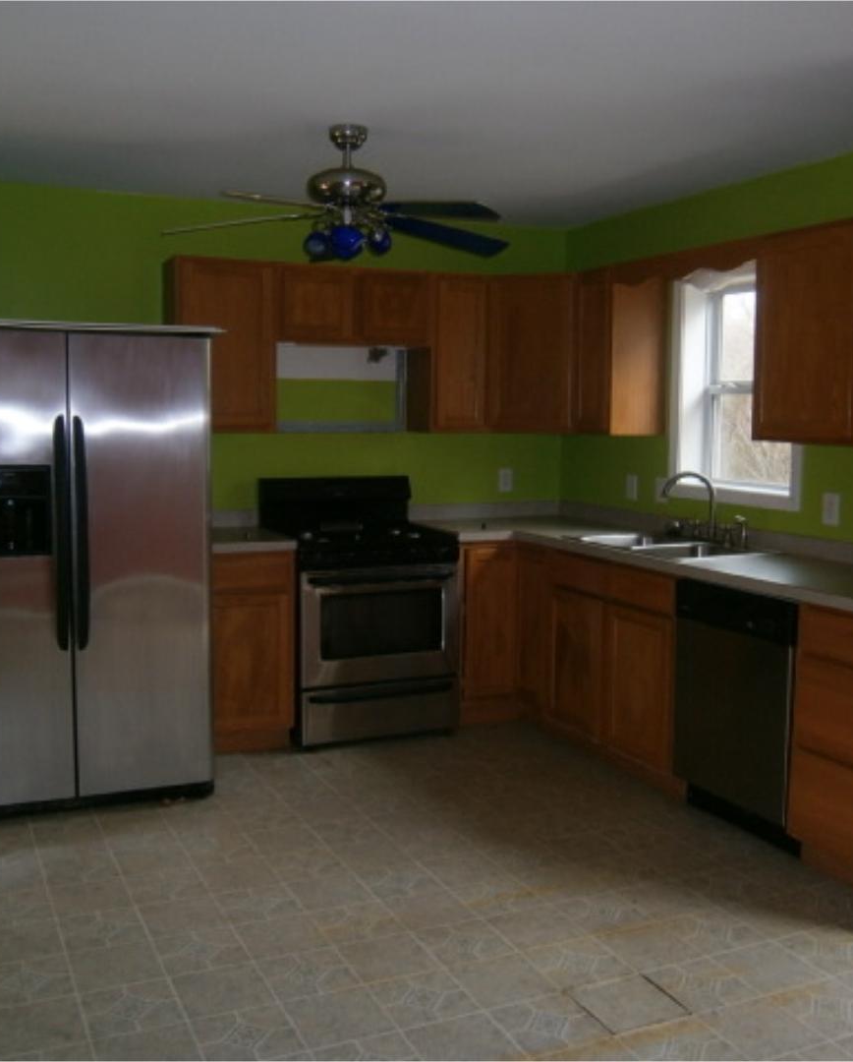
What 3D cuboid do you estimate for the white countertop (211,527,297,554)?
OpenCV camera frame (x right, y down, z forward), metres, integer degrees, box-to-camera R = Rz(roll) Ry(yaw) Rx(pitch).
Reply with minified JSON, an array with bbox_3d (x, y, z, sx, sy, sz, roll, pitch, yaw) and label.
[{"bbox_3d":[-0.900,0.050,4.765,0.443,0.039,0.635,-3,7,-25],"label":"white countertop"}]

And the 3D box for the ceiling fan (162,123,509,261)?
[{"bbox_3d":[-0.272,-1.138,3.599,1.250,0.447,1.230,-3,7,-25],"label":"ceiling fan"}]

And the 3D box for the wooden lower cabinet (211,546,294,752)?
[{"bbox_3d":[-0.897,0.497,4.753,0.444,0.892,0.627,-2,6,-25],"label":"wooden lower cabinet"}]

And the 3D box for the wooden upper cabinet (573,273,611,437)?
[{"bbox_3d":[0.911,-0.835,5.016,0.320,0.756,0.305,-3,7,-25],"label":"wooden upper cabinet"}]

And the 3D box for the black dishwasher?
[{"bbox_3d":[1.320,0.602,3.795,0.616,0.820,0.590,-2,6,-25],"label":"black dishwasher"}]

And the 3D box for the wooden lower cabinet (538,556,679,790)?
[{"bbox_3d":[1.016,0.546,4.565,0.620,0.876,0.932,-3,7,-25],"label":"wooden lower cabinet"}]

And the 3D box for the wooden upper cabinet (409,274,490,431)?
[{"bbox_3d":[0.103,-0.873,5.303,0.327,0.756,0.320,-3,7,-25],"label":"wooden upper cabinet"}]

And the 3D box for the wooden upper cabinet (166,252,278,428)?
[{"bbox_3d":[-0.931,-0.822,4.781,0.439,0.751,0.310,-2,6,-25],"label":"wooden upper cabinet"}]

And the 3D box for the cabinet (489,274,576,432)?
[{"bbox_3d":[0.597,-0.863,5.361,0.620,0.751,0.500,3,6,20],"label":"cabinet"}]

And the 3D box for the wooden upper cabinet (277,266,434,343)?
[{"bbox_3d":[-0.392,-1.051,5.051,0.762,0.353,0.320,-3,7,-25],"label":"wooden upper cabinet"}]

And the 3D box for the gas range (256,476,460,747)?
[{"bbox_3d":[-0.326,0.345,5.020,0.767,1.155,0.680,-3,7,-25],"label":"gas range"}]

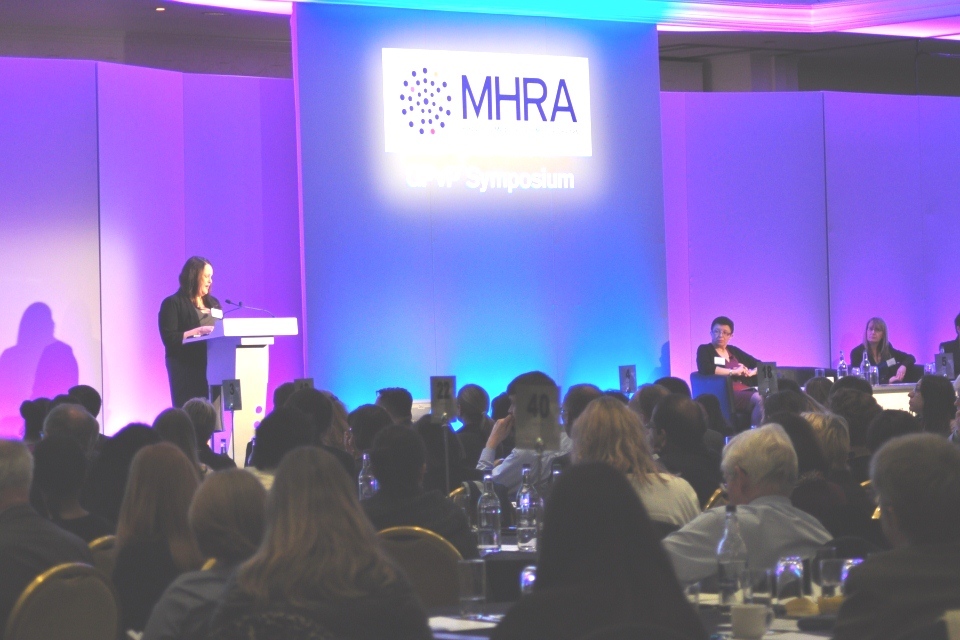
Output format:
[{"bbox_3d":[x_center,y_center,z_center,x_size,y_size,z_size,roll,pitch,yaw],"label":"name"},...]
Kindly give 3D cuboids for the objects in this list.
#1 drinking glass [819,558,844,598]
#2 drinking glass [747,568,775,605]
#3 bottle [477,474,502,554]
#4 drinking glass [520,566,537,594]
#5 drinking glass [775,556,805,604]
[{"bbox_3d":[0.900,0.683,7.170,0.070,0.140,0.070,-2,-1,0],"label":"drinking glass"},{"bbox_3d":[0.774,0.741,7.750,0.074,0.108,0.074,-1,0,0],"label":"drinking glass"},{"bbox_3d":[0.033,0.679,9.900,0.080,0.290,0.080,-1,0,0],"label":"bottle"},{"bbox_3d":[0.144,0.741,7.700,0.072,0.130,0.072,-1,0,0],"label":"drinking glass"},{"bbox_3d":[0.864,0.726,7.800,0.075,0.131,0.075,-1,0,0],"label":"drinking glass"}]

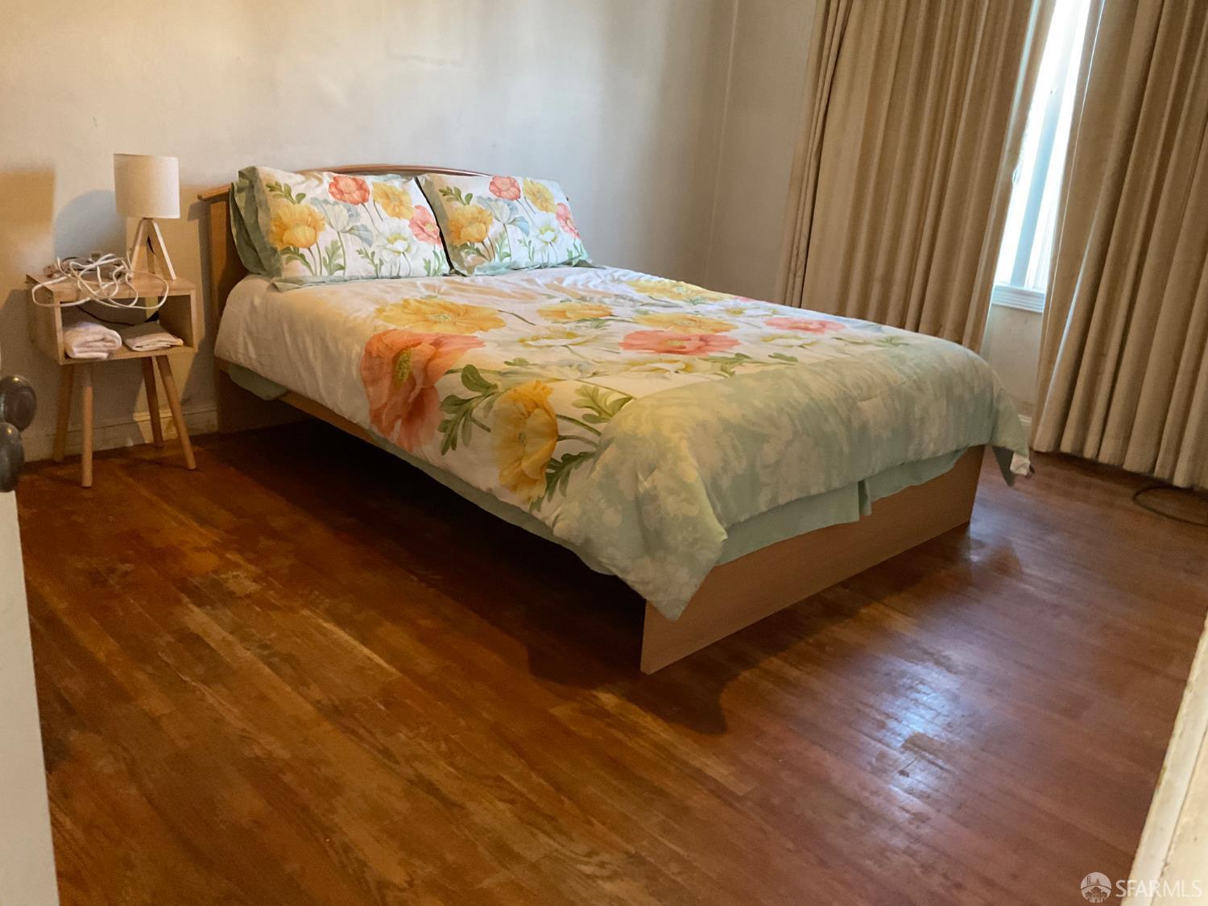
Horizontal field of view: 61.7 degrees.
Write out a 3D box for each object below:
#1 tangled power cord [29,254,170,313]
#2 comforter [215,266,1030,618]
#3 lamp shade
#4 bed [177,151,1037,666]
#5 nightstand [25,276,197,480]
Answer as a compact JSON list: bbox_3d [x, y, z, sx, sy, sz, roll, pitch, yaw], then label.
[{"bbox_3d":[-1.481,-0.491,2.937,0.249,0.115,0.356,21,24,41],"label":"tangled power cord"},{"bbox_3d":[0.031,-0.266,3.340,2.124,0.435,1.853,21,24,41],"label":"comforter"},{"bbox_3d":[-1.362,-0.796,3.027,0.175,0.180,0.175,21,24,41],"label":"lamp shade"},{"bbox_3d":[-0.040,-0.373,3.309,2.085,0.940,1.666,21,24,41],"label":"bed"},{"bbox_3d":[-1.488,-0.242,3.106,0.288,0.584,0.398,21,24,41],"label":"nightstand"}]

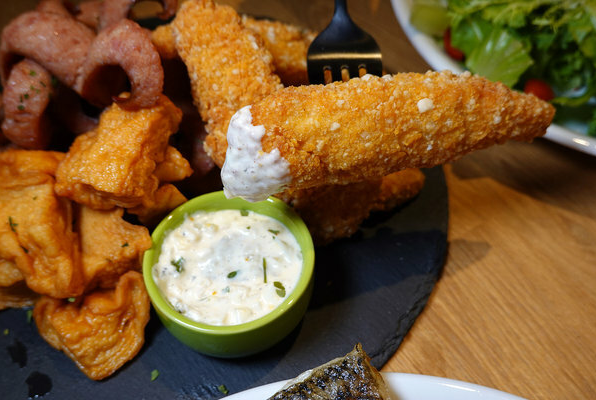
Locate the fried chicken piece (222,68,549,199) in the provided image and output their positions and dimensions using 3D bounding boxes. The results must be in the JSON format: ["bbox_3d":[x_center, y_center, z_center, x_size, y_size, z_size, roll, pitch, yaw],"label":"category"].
[{"bbox_3d":[0.034,-0.024,0.230,0.119,0.026,0.038,-8,54,-6],"label":"fried chicken piece"}]

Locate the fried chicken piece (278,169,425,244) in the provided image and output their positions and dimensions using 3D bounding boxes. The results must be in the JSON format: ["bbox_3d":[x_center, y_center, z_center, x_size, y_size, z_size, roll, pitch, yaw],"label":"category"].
[{"bbox_3d":[0.026,0.001,0.316,0.080,0.028,0.040,-24,57,-17],"label":"fried chicken piece"}]

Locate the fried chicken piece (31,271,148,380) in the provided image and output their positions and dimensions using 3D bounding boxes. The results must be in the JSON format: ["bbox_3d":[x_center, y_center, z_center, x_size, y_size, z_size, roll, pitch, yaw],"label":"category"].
[{"bbox_3d":[-0.091,0.055,0.273,0.042,0.030,0.042,-20,56,-15],"label":"fried chicken piece"}]

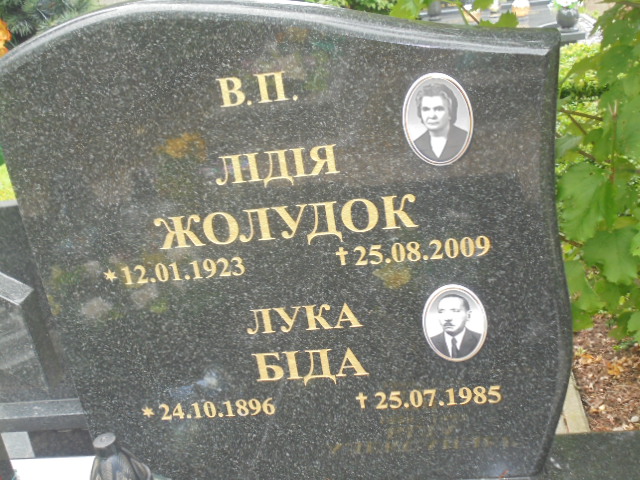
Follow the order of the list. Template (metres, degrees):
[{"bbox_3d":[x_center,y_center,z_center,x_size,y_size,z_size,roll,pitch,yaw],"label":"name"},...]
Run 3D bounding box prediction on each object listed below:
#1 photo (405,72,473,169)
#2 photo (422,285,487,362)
[{"bbox_3d":[0.148,-0.150,1.000,0.090,0.120,0.012,-5,20,9],"label":"photo"},{"bbox_3d":[0.186,0.116,1.100,0.090,0.120,0.012,-5,20,9],"label":"photo"}]

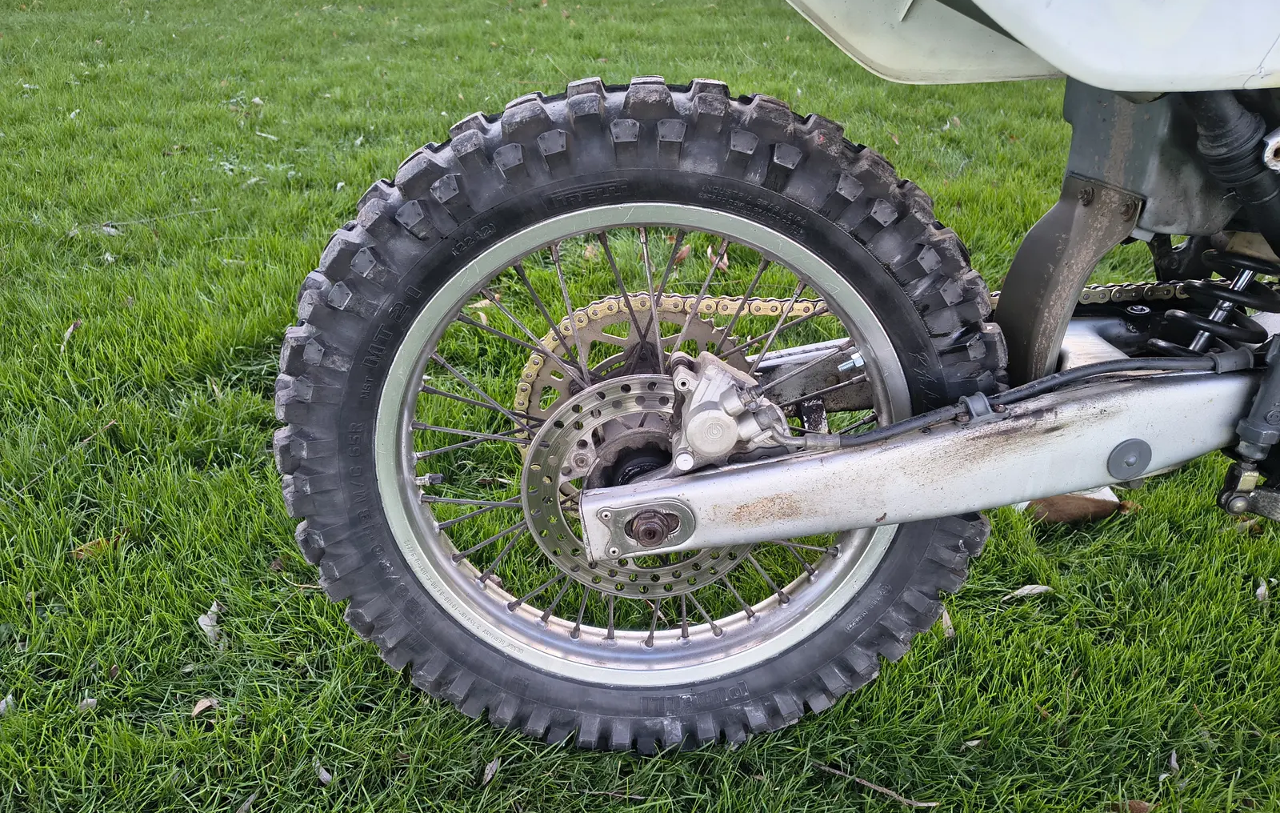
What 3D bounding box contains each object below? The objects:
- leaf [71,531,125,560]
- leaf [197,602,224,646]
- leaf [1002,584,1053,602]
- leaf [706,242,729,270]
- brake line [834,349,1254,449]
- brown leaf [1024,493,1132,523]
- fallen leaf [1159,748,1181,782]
[{"bbox_3d":[-0.716,0.183,1.173,0.057,0.014,0.027,-25,43,-31],"label":"leaf"},{"bbox_3d":[-0.515,0.260,1.064,0.025,0.018,0.054,-7,36,-9],"label":"leaf"},{"bbox_3d":[0.482,0.232,1.104,0.062,0.013,0.017,-10,37,-13],"label":"leaf"},{"bbox_3d":[0.164,-0.317,1.873,0.042,0.035,0.045,-8,36,-11],"label":"leaf"},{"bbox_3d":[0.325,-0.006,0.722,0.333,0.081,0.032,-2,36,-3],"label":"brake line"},{"bbox_3d":[0.612,0.141,1.237,0.133,0.020,0.045,-4,36,-5],"label":"brown leaf"},{"bbox_3d":[0.545,0.368,0.913,0.014,0.015,0.030,12,37,16],"label":"fallen leaf"}]

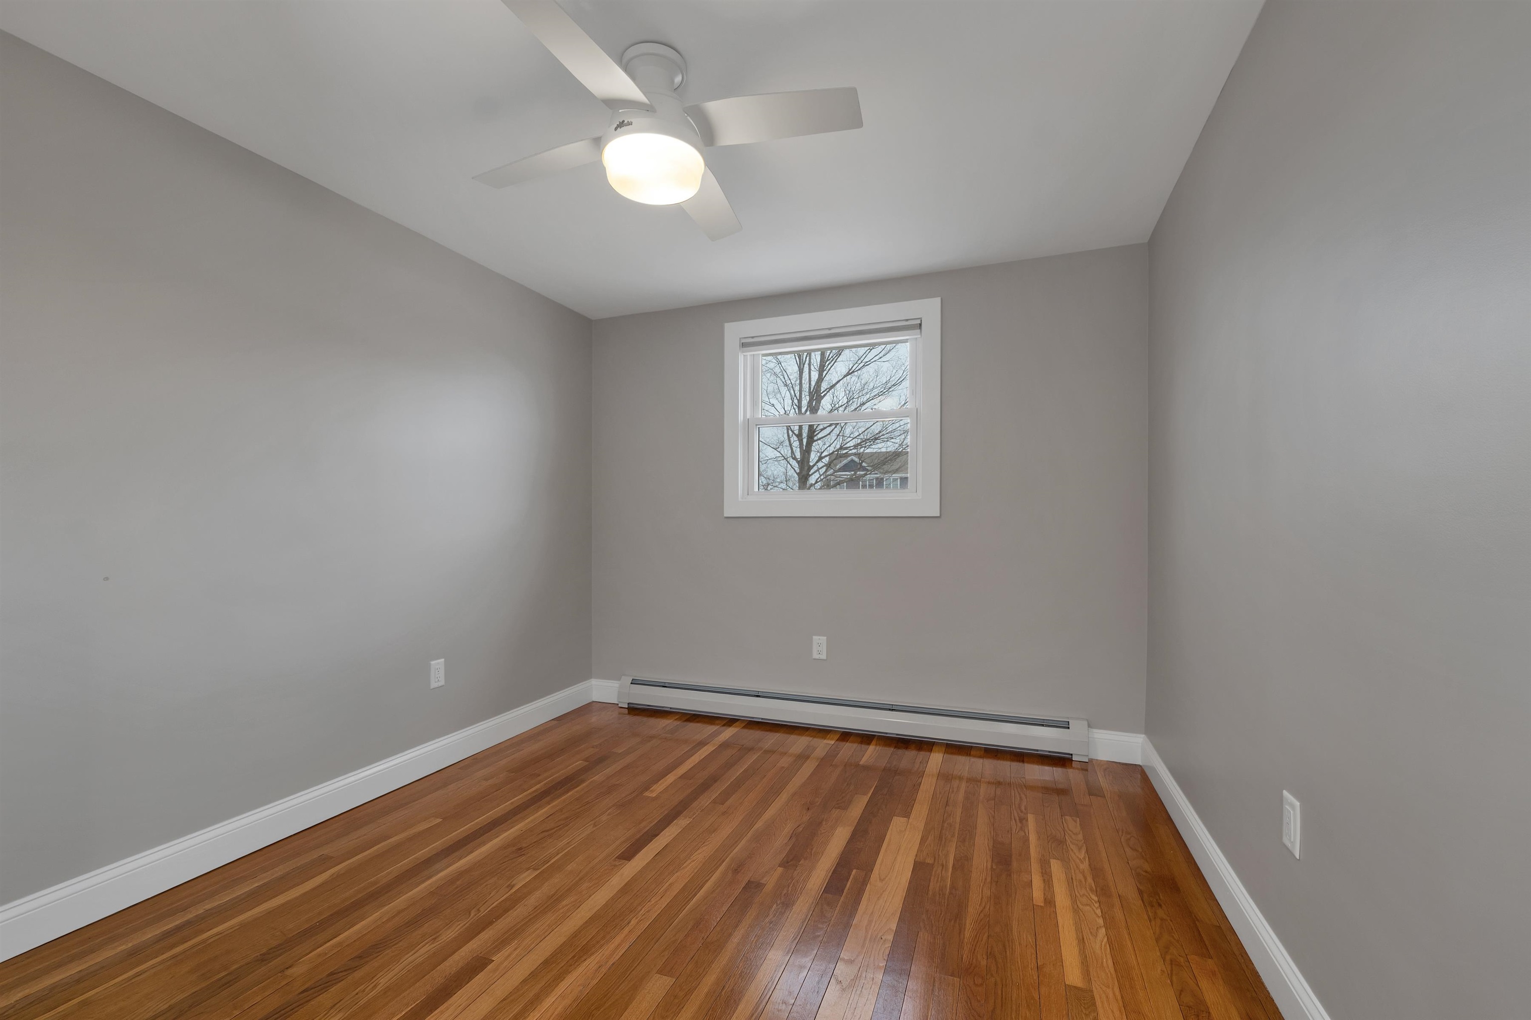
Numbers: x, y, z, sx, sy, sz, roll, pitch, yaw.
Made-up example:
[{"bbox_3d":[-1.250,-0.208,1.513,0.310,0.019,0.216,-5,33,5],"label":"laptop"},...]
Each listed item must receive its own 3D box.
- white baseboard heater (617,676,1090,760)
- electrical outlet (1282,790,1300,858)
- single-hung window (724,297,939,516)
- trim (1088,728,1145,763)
[{"bbox_3d":[0.297,1.059,3.319,2.475,0.174,0.066,0,-1,21],"label":"white baseboard heater"},{"bbox_3d":[1.143,0.684,1.393,0.008,0.117,0.074,0,-1,21],"label":"electrical outlet"},{"bbox_3d":[0.332,-0.506,3.394,1.165,1.085,0.100,0,-1,21],"label":"single-hung window"},{"bbox_3d":[1.559,1.061,2.844,0.222,0.134,0.015,0,-1,21],"label":"trim"}]

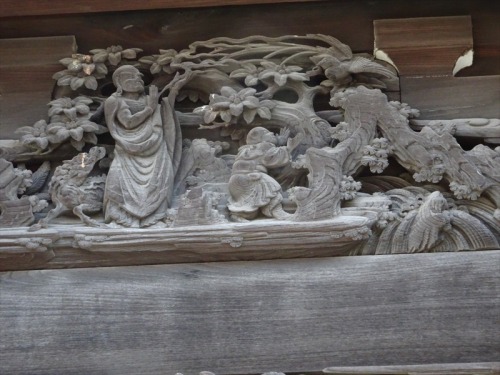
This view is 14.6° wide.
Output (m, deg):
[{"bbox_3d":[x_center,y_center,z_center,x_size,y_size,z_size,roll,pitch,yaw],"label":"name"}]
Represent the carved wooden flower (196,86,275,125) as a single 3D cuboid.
[{"bbox_3d":[-0.036,-0.206,4.900,0.190,0.090,0.075,-2,-29,4],"label":"carved wooden flower"}]

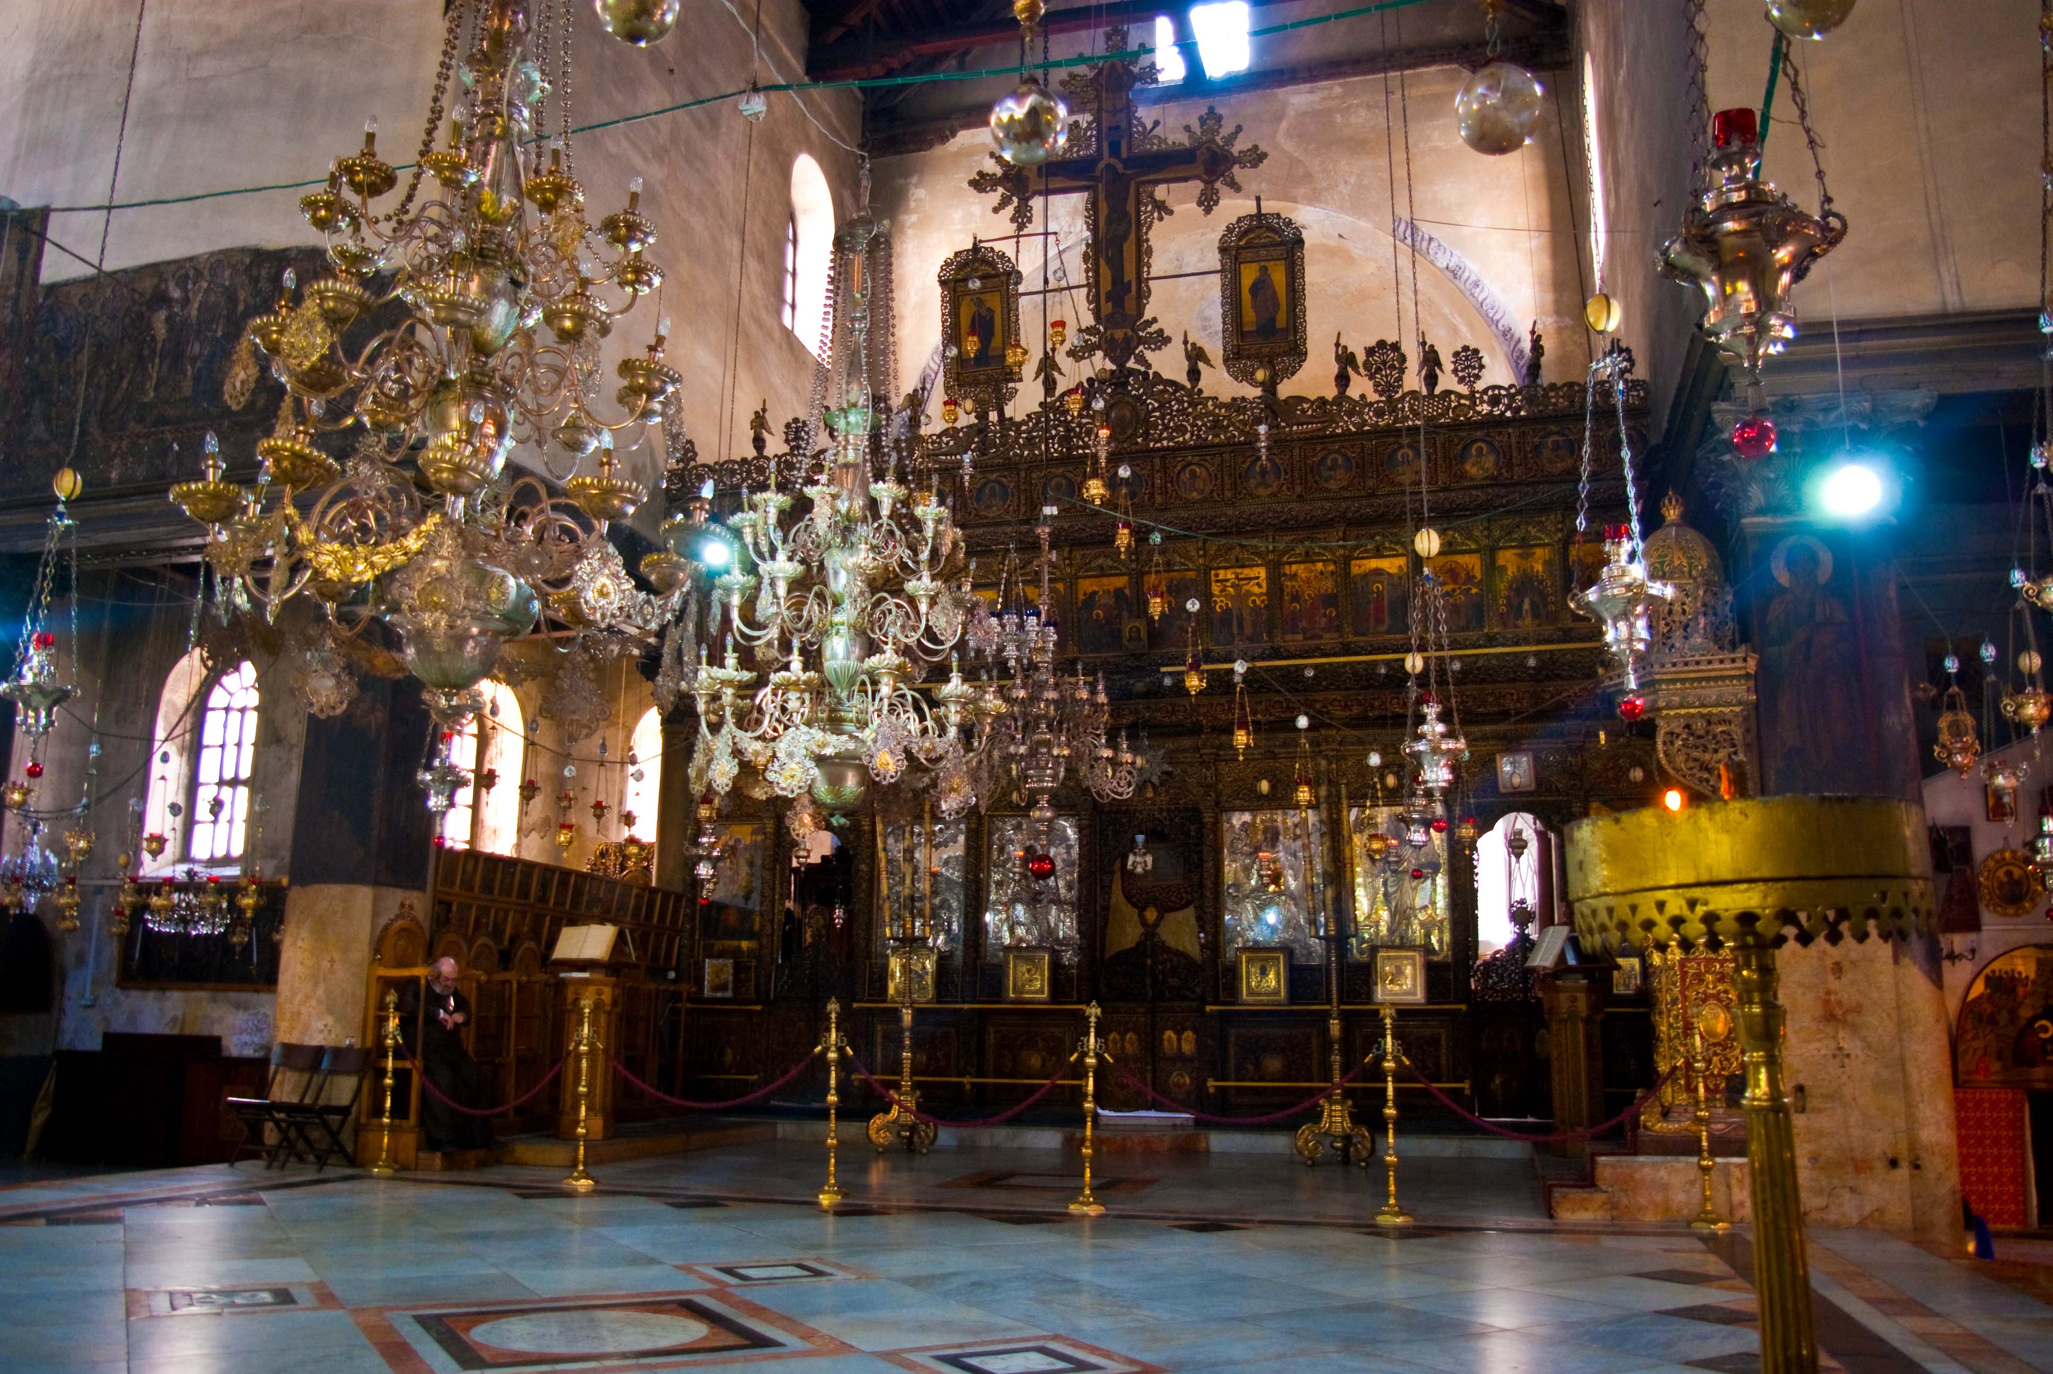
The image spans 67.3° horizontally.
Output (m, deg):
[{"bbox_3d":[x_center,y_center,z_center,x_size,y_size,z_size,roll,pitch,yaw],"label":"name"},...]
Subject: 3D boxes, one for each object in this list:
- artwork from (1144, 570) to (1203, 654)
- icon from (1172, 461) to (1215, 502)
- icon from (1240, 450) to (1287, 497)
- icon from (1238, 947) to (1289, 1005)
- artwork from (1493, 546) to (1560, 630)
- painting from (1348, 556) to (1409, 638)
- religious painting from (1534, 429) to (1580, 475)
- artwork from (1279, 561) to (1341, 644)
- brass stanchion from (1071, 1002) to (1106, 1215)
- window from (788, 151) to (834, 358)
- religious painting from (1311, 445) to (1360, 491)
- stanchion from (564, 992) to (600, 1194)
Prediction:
[{"bbox_3d":[1.288,-0.672,13.476,0.482,0.700,0.040,-2,-11,14],"label":"artwork"},{"bbox_3d":[1.471,-1.815,13.532,0.372,0.357,0.040,-2,-11,14],"label":"icon"},{"bbox_3d":[2.143,-1.925,13.916,0.410,0.400,0.050,-3,-13,16],"label":"icon"},{"bbox_3d":[2.051,2.509,13.373,0.430,0.480,0.060,-3,-12,15],"label":"icon"},{"bbox_3d":[4.424,-0.873,13.661,0.530,0.770,0.060,-3,-12,15],"label":"artwork"},{"bbox_3d":[3.192,-0.814,13.988,0.500,0.770,0.060,-3,-12,15],"label":"painting"},{"bbox_3d":[4.735,-2.098,13.774,0.380,0.420,0.050,-3,-12,15],"label":"religious painting"},{"bbox_3d":[2.424,-0.716,13.193,0.488,0.677,0.040,-2,-11,14],"label":"artwork"},{"bbox_3d":[0.374,2.529,9.322,0.220,1.220,0.220,0,-10,0],"label":"brass stanchion"},{"bbox_3d":[-2.772,-5.486,19.957,0.300,2.400,1.450,-3,-12,15],"label":"window"},{"bbox_3d":[2.655,-1.879,13.241,0.374,0.333,0.040,-2,-11,14],"label":"religious painting"},{"bbox_3d":[-2.909,2.661,10.200,0.220,1.220,0.220,-2,-11,14],"label":"stanchion"}]

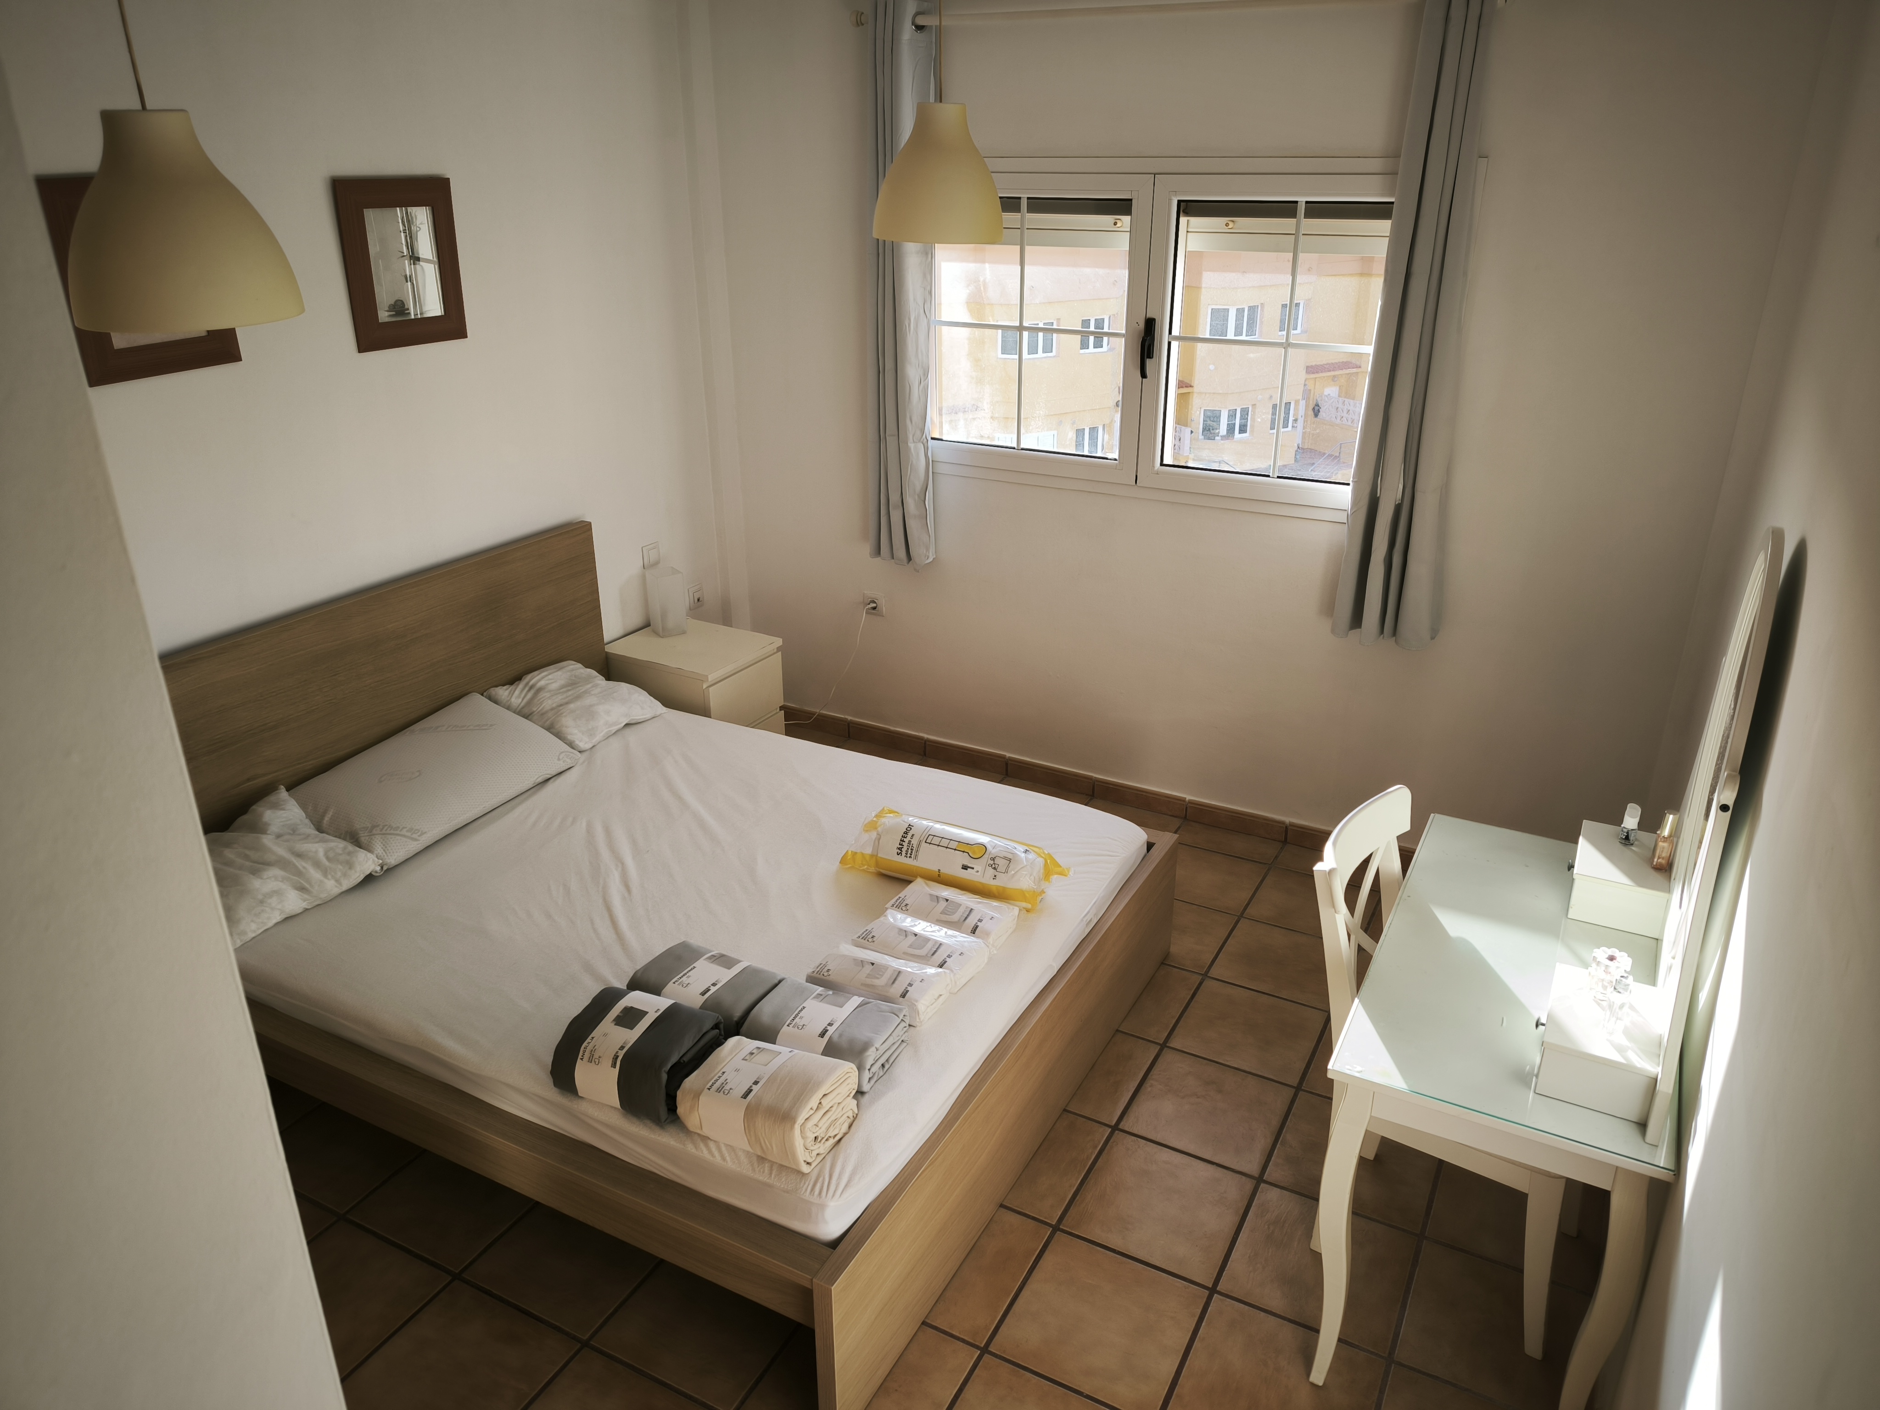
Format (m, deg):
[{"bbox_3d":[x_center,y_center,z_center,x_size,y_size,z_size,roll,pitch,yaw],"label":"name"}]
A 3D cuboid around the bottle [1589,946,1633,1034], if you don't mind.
[{"bbox_3d":[1.036,0.448,2.024,0.058,0.132,0.058,12,26,26],"label":"bottle"}]

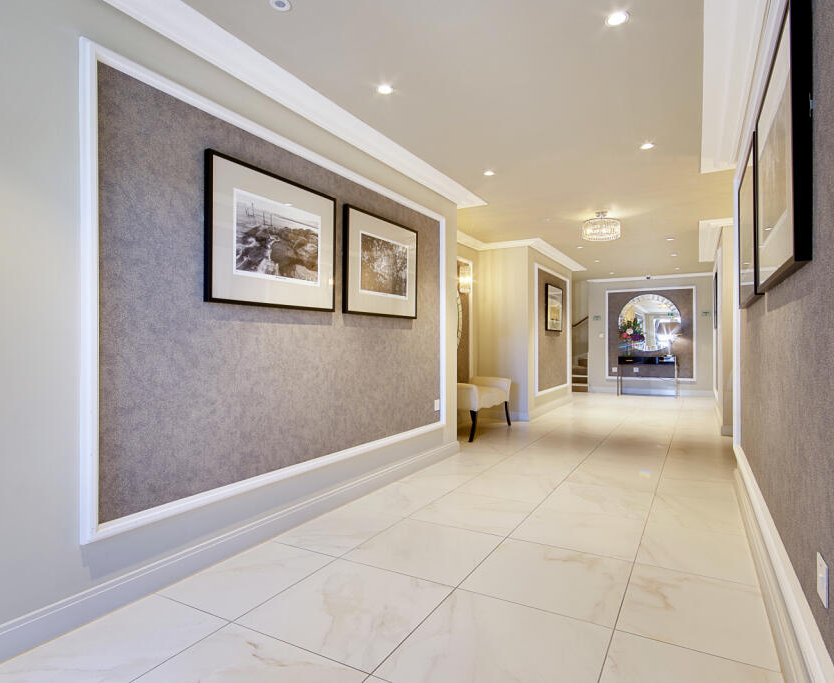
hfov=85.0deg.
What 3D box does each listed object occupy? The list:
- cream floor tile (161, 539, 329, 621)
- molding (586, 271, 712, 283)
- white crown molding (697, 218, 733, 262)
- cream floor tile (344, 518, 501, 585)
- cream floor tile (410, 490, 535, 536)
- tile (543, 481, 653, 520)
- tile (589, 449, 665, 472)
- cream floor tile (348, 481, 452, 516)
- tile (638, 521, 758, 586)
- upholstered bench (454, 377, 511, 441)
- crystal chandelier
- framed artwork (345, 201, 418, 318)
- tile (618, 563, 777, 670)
[{"bbox_3d":[-0.734,1.049,2.043,0.451,0.010,0.586,0,0,29],"label":"cream floor tile"},{"bbox_3d":[4.436,-1.234,8.803,2.188,0.080,0.080,0,0,29],"label":"molding"},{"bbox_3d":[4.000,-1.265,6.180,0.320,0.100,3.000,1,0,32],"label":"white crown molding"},{"bbox_3d":[0.057,1.044,2.298,0.600,0.010,0.600,1,0,29],"label":"cream floor tile"},{"bbox_3d":[0.361,1.048,2.798,0.610,0.010,0.586,0,0,29],"label":"cream floor tile"},{"bbox_3d":[1.216,1.046,3.020,0.610,0.010,0.586,0,0,29],"label":"tile"},{"bbox_3d":[1.837,1.048,4.013,0.610,0.010,0.585,0,0,29],"label":"tile"},{"bbox_3d":[-0.108,1.050,3.035,0.443,0.010,0.586,0,0,29],"label":"cream floor tile"},{"bbox_3d":[1.403,1.058,2.308,0.480,0.010,0.600,1,0,29],"label":"tile"},{"bbox_3d":[0.650,0.740,5.280,0.480,0.590,1.160,1,0,29],"label":"upholstered bench"},{"bbox_3d":[1.875,-1.170,4.620,0.360,0.270,0.360,1,0,29],"label":"crystal chandelier"},{"bbox_3d":[-0.230,-0.528,3.293,0.035,0.701,0.899,0,0,29],"label":"framed artwork"},{"bbox_3d":[1.080,1.043,1.782,0.475,0.010,0.586,0,0,29],"label":"tile"}]

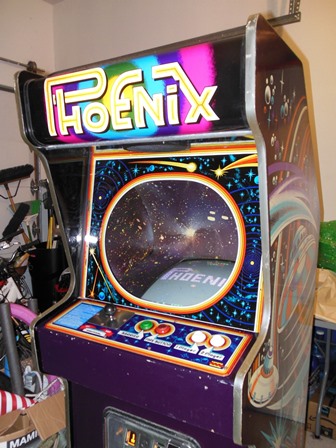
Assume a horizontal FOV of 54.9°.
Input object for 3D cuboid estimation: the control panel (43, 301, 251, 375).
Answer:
[{"bbox_3d":[-0.078,0.268,0.878,0.565,0.065,0.170,3,17,28],"label":"control panel"}]

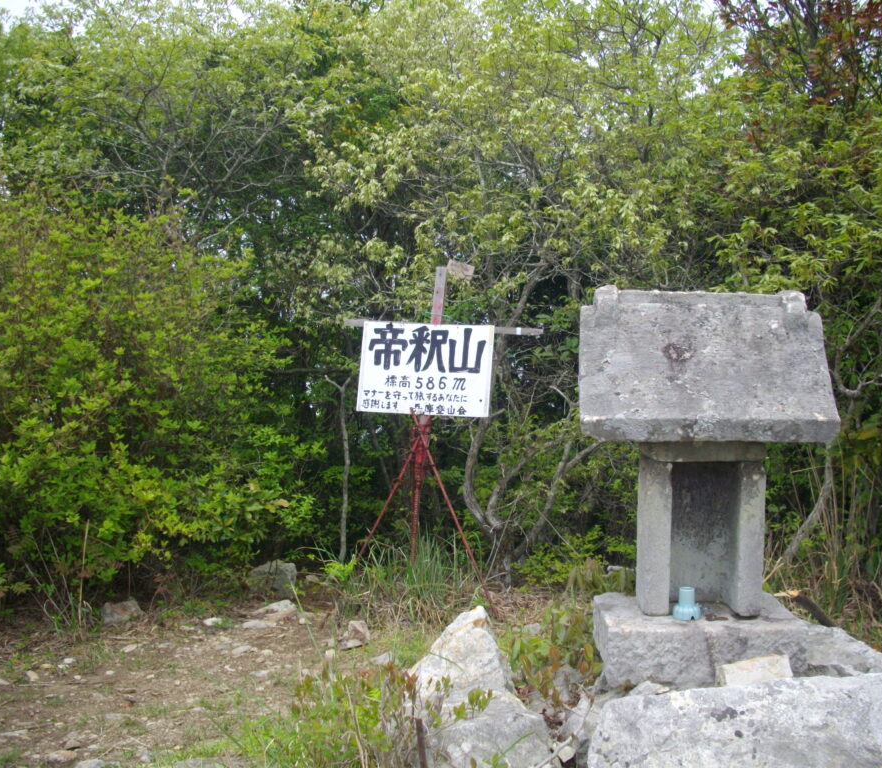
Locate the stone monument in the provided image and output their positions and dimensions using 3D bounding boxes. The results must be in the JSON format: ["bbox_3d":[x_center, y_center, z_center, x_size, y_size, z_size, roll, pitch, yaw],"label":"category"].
[{"bbox_3d":[0.735,0.184,3.227,0.700,0.925,0.530,0,6,1],"label":"stone monument"}]

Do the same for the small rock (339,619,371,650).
[{"bbox_3d":[-0.343,1.005,4.389,0.125,0.105,0.110,0,6,0],"label":"small rock"}]

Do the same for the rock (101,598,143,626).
[{"bbox_3d":[-1.370,0.983,4.709,0.160,0.100,0.130,0,6,0],"label":"rock"}]

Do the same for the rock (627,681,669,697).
[{"bbox_3d":[0.558,0.821,2.942,0.110,0.050,0.085,0,6,0],"label":"rock"}]

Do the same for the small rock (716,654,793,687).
[{"bbox_3d":[0.847,0.780,2.958,0.190,0.085,0.110,0,6,0],"label":"small rock"}]

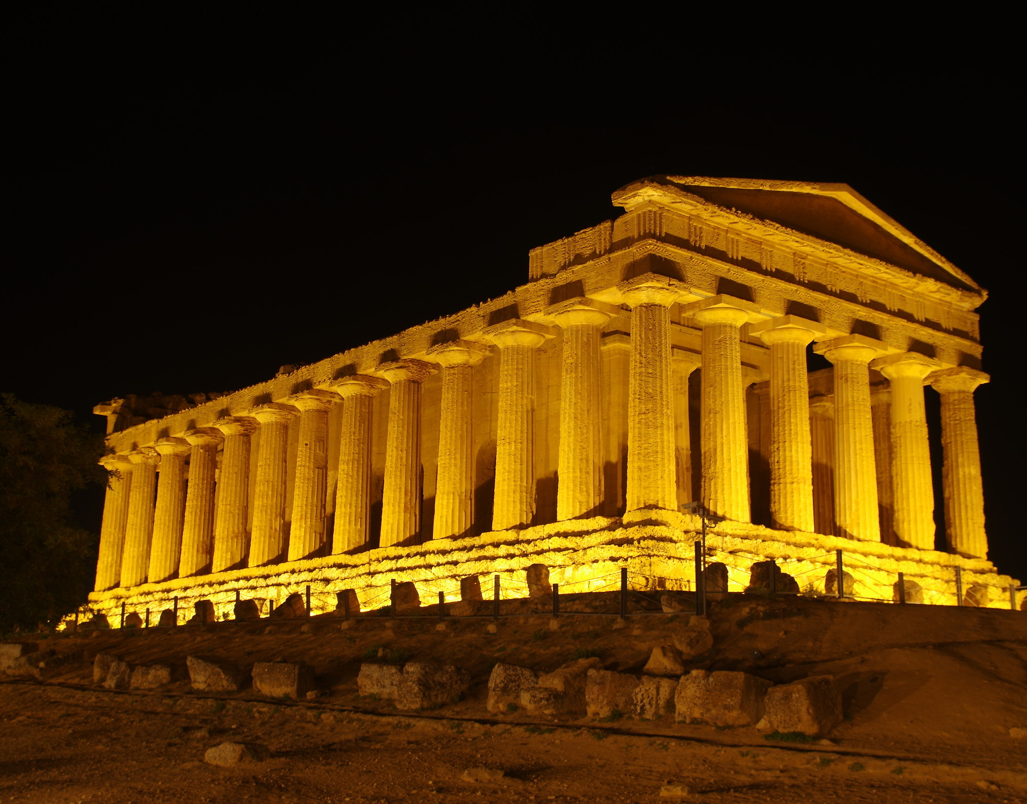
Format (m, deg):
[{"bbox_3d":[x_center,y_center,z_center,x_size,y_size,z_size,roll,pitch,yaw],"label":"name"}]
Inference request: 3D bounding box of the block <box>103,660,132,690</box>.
[{"bbox_3d":[-9.991,6.884,33.000,0.518,0.743,0.415,-1,-13,8],"label":"block"}]

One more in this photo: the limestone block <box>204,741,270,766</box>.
[{"bbox_3d":[-3.316,4.212,15.700,0.631,0.264,0.473,-2,-14,13],"label":"limestone block"}]

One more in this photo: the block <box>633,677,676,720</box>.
[{"bbox_3d":[1.969,4.112,18.200,0.452,0.575,0.411,12,-17,-38],"label":"block"}]

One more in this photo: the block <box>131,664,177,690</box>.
[{"bbox_3d":[-8.648,6.605,31.500,0.937,0.586,0.562,-1,-14,10],"label":"block"}]

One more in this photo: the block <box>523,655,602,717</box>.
[{"bbox_3d":[0.751,4.299,19.800,0.804,0.846,0.804,12,-17,-38],"label":"block"}]

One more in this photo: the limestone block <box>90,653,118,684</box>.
[{"bbox_3d":[-10.656,6.953,34.100,0.512,0.793,0.409,-1,-13,8],"label":"limestone block"}]

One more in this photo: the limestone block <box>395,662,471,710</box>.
[{"bbox_3d":[-1.375,4.842,22.300,0.940,0.766,0.854,12,-17,-38],"label":"limestone block"}]

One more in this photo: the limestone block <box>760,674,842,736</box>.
[{"bbox_3d":[3.820,4.031,17.400,0.715,0.800,0.794,13,-18,-41],"label":"limestone block"}]

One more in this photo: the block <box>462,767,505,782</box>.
[{"bbox_3d":[-0.277,3.444,12.100,0.385,0.123,0.289,1,-13,0],"label":"block"}]

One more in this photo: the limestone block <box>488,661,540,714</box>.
[{"bbox_3d":[-0.001,4.493,20.600,0.670,0.760,0.536,5,-14,-17],"label":"limestone block"}]

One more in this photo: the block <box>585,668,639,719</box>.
[{"bbox_3d":[1.425,4.210,18.900,0.582,0.685,0.529,12,-17,-38],"label":"block"}]

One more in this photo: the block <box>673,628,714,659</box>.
[{"bbox_3d":[3.026,4.060,22.000,0.573,0.497,0.487,-6,-15,27],"label":"block"}]

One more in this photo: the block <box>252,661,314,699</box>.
[{"bbox_3d":[-4.449,5.388,25.300,0.927,0.685,0.696,-2,-14,14],"label":"block"}]

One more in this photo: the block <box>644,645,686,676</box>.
[{"bbox_3d":[2.379,4.068,20.600,0.568,0.471,0.426,-6,-15,26],"label":"block"}]

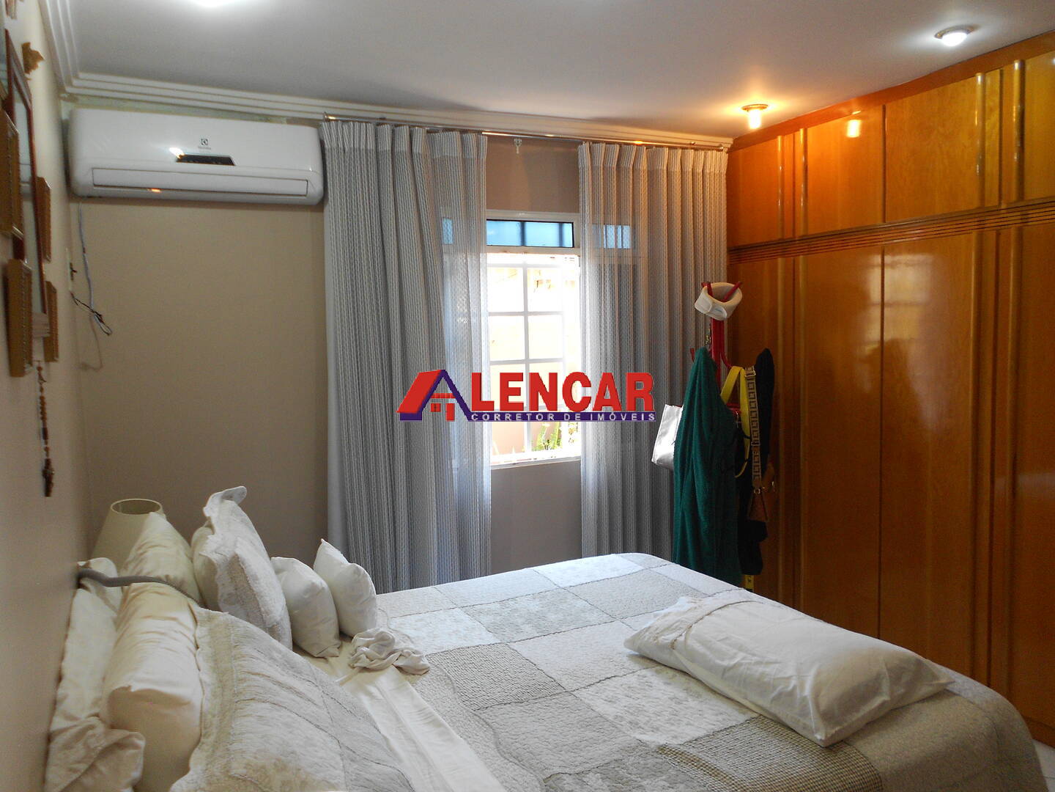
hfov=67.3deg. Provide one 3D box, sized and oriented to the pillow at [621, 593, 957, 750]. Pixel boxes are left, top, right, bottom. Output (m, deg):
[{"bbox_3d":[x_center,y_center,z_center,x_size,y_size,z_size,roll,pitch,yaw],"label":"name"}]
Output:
[{"bbox_3d":[0.675,0.695,2.243,0.500,0.125,0.740,-5,6,-36],"label":"pillow"}]

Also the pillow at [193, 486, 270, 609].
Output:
[{"bbox_3d":[-0.880,0.546,2.339,0.140,0.470,0.600,-14,9,-25],"label":"pillow"}]

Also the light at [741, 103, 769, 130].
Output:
[{"bbox_3d":[1.042,-1.278,3.639,0.120,0.095,0.120,-1,5,0],"label":"light"}]

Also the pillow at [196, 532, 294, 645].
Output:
[{"bbox_3d":[-0.773,0.577,2.294,0.140,0.450,0.580,-18,11,-24],"label":"pillow"}]

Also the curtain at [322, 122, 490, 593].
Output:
[{"bbox_3d":[-0.484,0.075,3.394,0.740,2.370,0.110,-4,6,-27],"label":"curtain"}]

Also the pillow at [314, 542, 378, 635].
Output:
[{"bbox_3d":[-0.603,0.633,2.604,0.125,0.280,0.320,-17,11,-24],"label":"pillow"}]

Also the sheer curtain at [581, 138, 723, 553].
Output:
[{"bbox_3d":[0.655,-0.016,3.971,0.880,2.380,0.110,-4,6,-27],"label":"sheer curtain"}]

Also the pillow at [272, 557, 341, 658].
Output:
[{"bbox_3d":[-0.692,0.649,2.473,0.125,0.280,0.320,-19,12,-24],"label":"pillow"}]

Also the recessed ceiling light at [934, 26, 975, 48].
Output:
[{"bbox_3d":[1.484,-1.240,2.753,0.130,0.050,0.130,-4,5,-26],"label":"recessed ceiling light"}]

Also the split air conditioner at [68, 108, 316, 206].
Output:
[{"bbox_3d":[-1.273,-0.917,3.096,0.880,0.297,0.200,-4,5,-26],"label":"split air conditioner"}]

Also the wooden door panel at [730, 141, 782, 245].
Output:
[{"bbox_3d":[1.197,-1.059,4.163,0.035,0.505,0.420,-4,5,-26],"label":"wooden door panel"}]

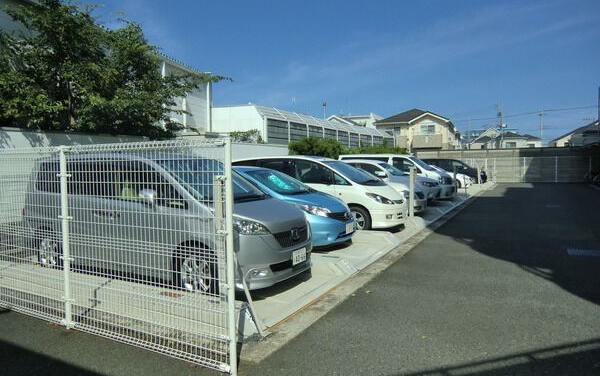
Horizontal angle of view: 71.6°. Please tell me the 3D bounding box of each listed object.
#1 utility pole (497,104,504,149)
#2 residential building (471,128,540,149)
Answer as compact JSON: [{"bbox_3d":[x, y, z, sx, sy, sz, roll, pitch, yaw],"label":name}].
[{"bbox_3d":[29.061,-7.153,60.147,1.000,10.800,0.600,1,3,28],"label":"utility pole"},{"bbox_3d":[33.593,-5.990,68.004,11.800,7.600,9.000,1,3,28],"label":"residential building"}]

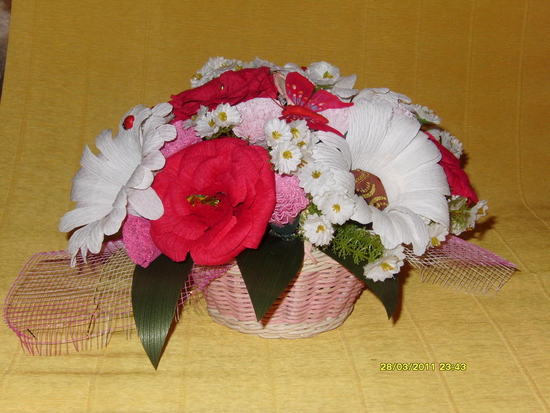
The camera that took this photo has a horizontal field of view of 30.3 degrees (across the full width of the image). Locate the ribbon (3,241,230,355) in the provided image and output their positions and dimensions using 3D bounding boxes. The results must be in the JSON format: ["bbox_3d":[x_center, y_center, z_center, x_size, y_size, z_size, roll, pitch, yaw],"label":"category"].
[{"bbox_3d":[-0.132,0.070,0.899,0.192,0.065,0.130,0,17,0],"label":"ribbon"}]

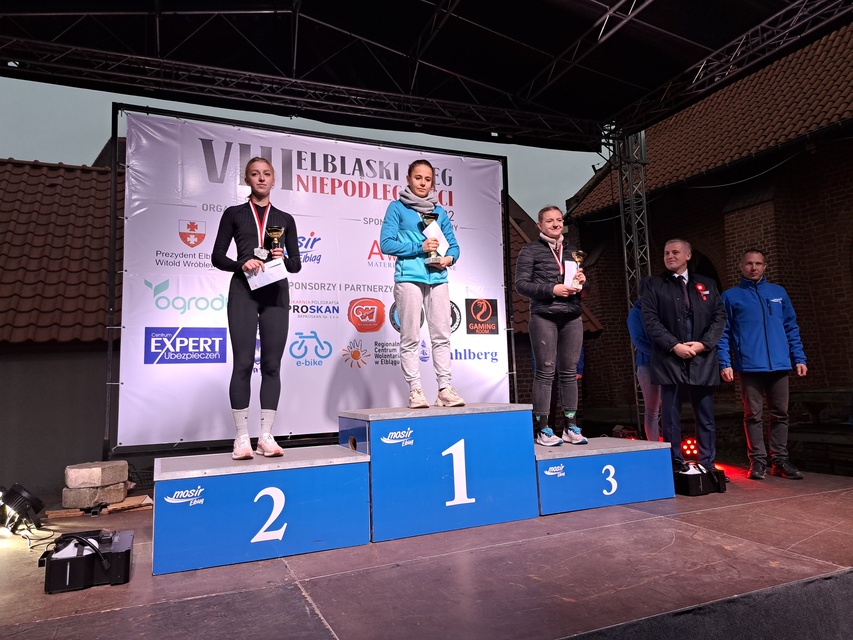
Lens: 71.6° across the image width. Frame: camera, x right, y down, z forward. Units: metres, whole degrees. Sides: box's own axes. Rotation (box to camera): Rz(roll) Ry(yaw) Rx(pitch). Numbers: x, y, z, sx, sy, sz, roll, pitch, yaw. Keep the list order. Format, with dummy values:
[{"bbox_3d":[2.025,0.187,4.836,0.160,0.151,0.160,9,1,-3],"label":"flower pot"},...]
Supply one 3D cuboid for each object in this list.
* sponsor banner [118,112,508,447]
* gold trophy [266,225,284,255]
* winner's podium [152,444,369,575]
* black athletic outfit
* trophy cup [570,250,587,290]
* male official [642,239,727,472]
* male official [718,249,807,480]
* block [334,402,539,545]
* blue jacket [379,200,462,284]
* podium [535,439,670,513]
[{"bbox_3d":[-0.871,-0.366,5.817,3.769,2.904,0.050,1,-6,-22],"label":"sponsor banner"},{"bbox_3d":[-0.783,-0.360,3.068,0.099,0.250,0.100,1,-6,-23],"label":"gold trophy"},{"bbox_3d":[-0.856,0.928,3.051,0.991,0.430,0.608,1,-6,-23],"label":"winner's podium"},{"bbox_3d":[-0.920,-0.089,3.202,0.451,1.146,0.320,1,-7,-26],"label":"black athletic outfit"},{"bbox_3d":[1.058,-0.343,4.103,0.100,0.275,0.100,4,-5,0],"label":"trophy cup"},{"bbox_3d":[2.058,0.278,4.690,0.590,1.876,0.420,-3,-6,9],"label":"male official"},{"bbox_3d":[2.598,0.317,4.580,0.576,1.742,0.360,-4,-6,17],"label":"male official"},{"bbox_3d":[0.054,0.841,3.483,0.999,0.634,0.608,1,-6,-23],"label":"block"},{"bbox_3d":[-0.046,-0.499,3.745,0.491,0.555,0.330,0,-6,-18],"label":"blue jacket"},{"bbox_3d":[1.007,1.004,3.926,1.032,0.341,0.620,1,-6,-23],"label":"podium"}]

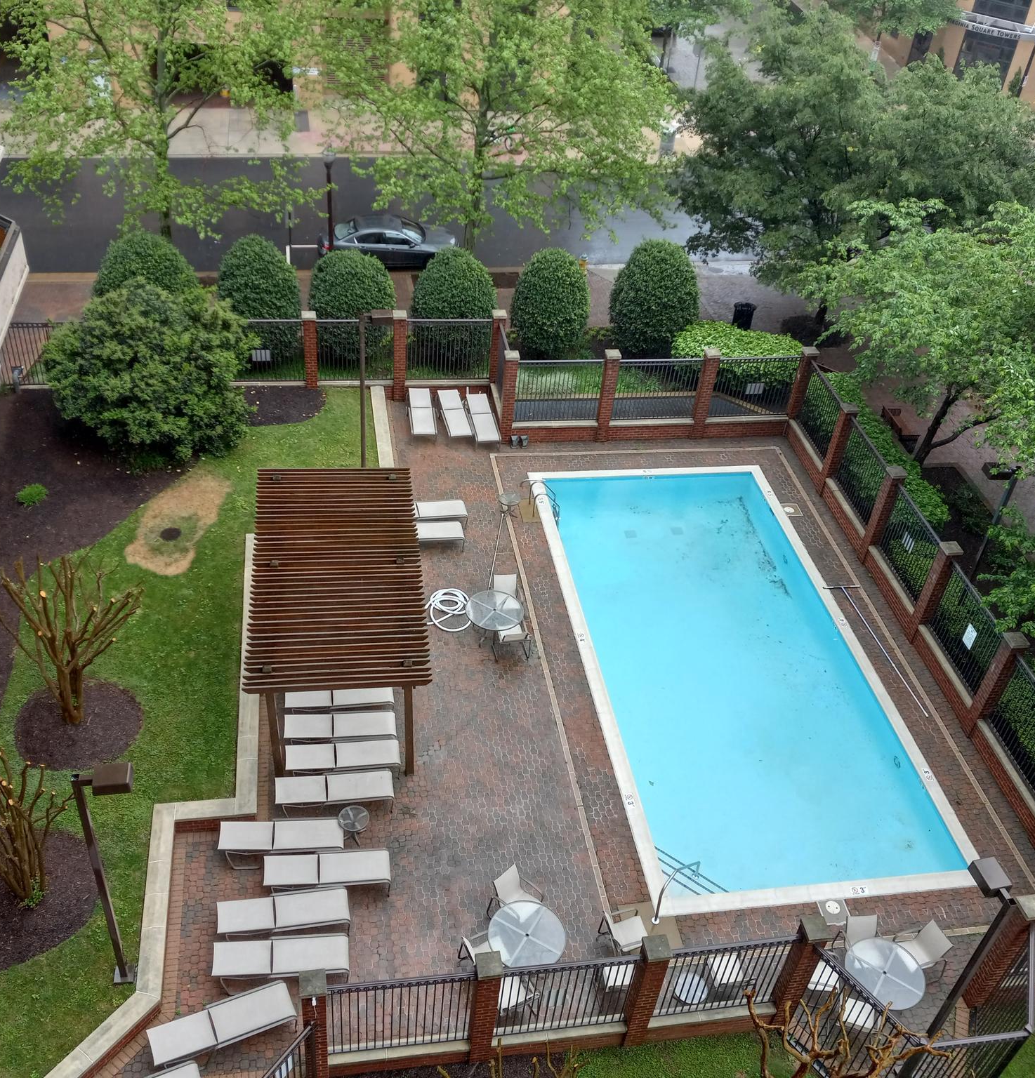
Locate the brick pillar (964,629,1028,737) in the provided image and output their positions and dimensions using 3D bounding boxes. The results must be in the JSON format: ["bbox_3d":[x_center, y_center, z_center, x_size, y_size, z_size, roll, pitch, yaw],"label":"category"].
[{"bbox_3d":[9.201,2.856,21.659,0.360,2.500,0.360,-2,39,-10],"label":"brick pillar"}]

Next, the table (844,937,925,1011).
[{"bbox_3d":[5.618,6.947,17.437,1.220,0.720,1.220,-2,39,-10],"label":"table"}]

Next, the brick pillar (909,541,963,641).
[{"bbox_3d":[8.780,1.184,23.716,0.380,2.530,0.380,-2,39,-10],"label":"brick pillar"}]

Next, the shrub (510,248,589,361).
[{"bbox_3d":[0.984,-7.090,33.214,2.300,3.020,2.300,-2,39,-10],"label":"shrub"}]

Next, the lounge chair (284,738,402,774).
[{"bbox_3d":[-3.114,4.018,20.115,2.031,0.476,0.644,-2,39,-9],"label":"lounge chair"}]

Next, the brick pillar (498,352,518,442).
[{"bbox_3d":[-0.227,-3.620,28.677,0.350,2.500,0.350,-2,39,-10],"label":"brick pillar"}]

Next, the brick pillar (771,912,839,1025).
[{"bbox_3d":[4.120,6.427,16.561,0.335,2.440,0.335,-2,40,-10],"label":"brick pillar"}]

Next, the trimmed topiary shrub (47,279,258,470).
[{"bbox_3d":[-8.610,-3.917,26.308,4.500,3.750,4.600,-2,39,-10],"label":"trimmed topiary shrub"}]

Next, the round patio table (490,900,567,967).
[{"bbox_3d":[0.130,6.413,17.608,1.200,0.720,1.200,3,39,-3],"label":"round patio table"}]

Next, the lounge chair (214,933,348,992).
[{"bbox_3d":[-3.627,6.507,17.267,2.040,0.420,0.660,0,39,-7],"label":"lounge chair"}]

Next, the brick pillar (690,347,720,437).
[{"bbox_3d":[4.922,-3.776,29.540,0.380,2.530,0.380,-2,39,-10],"label":"brick pillar"}]

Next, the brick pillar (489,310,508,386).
[{"bbox_3d":[-0.538,-4.845,29.747,0.349,2.525,0.349,-2,40,-10],"label":"brick pillar"}]

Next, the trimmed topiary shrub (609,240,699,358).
[{"bbox_3d":[4.109,-7.331,33.376,2.616,3.121,2.616,-2,40,-10],"label":"trimmed topiary shrub"}]

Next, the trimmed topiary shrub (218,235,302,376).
[{"bbox_3d":[-7.186,-6.744,31.344,2.380,3.400,2.380,-2,39,-10],"label":"trimmed topiary shrub"}]

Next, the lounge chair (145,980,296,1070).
[{"bbox_3d":[-4.297,7.157,16.387,2.030,0.420,0.660,-13,42,-21],"label":"lounge chair"}]

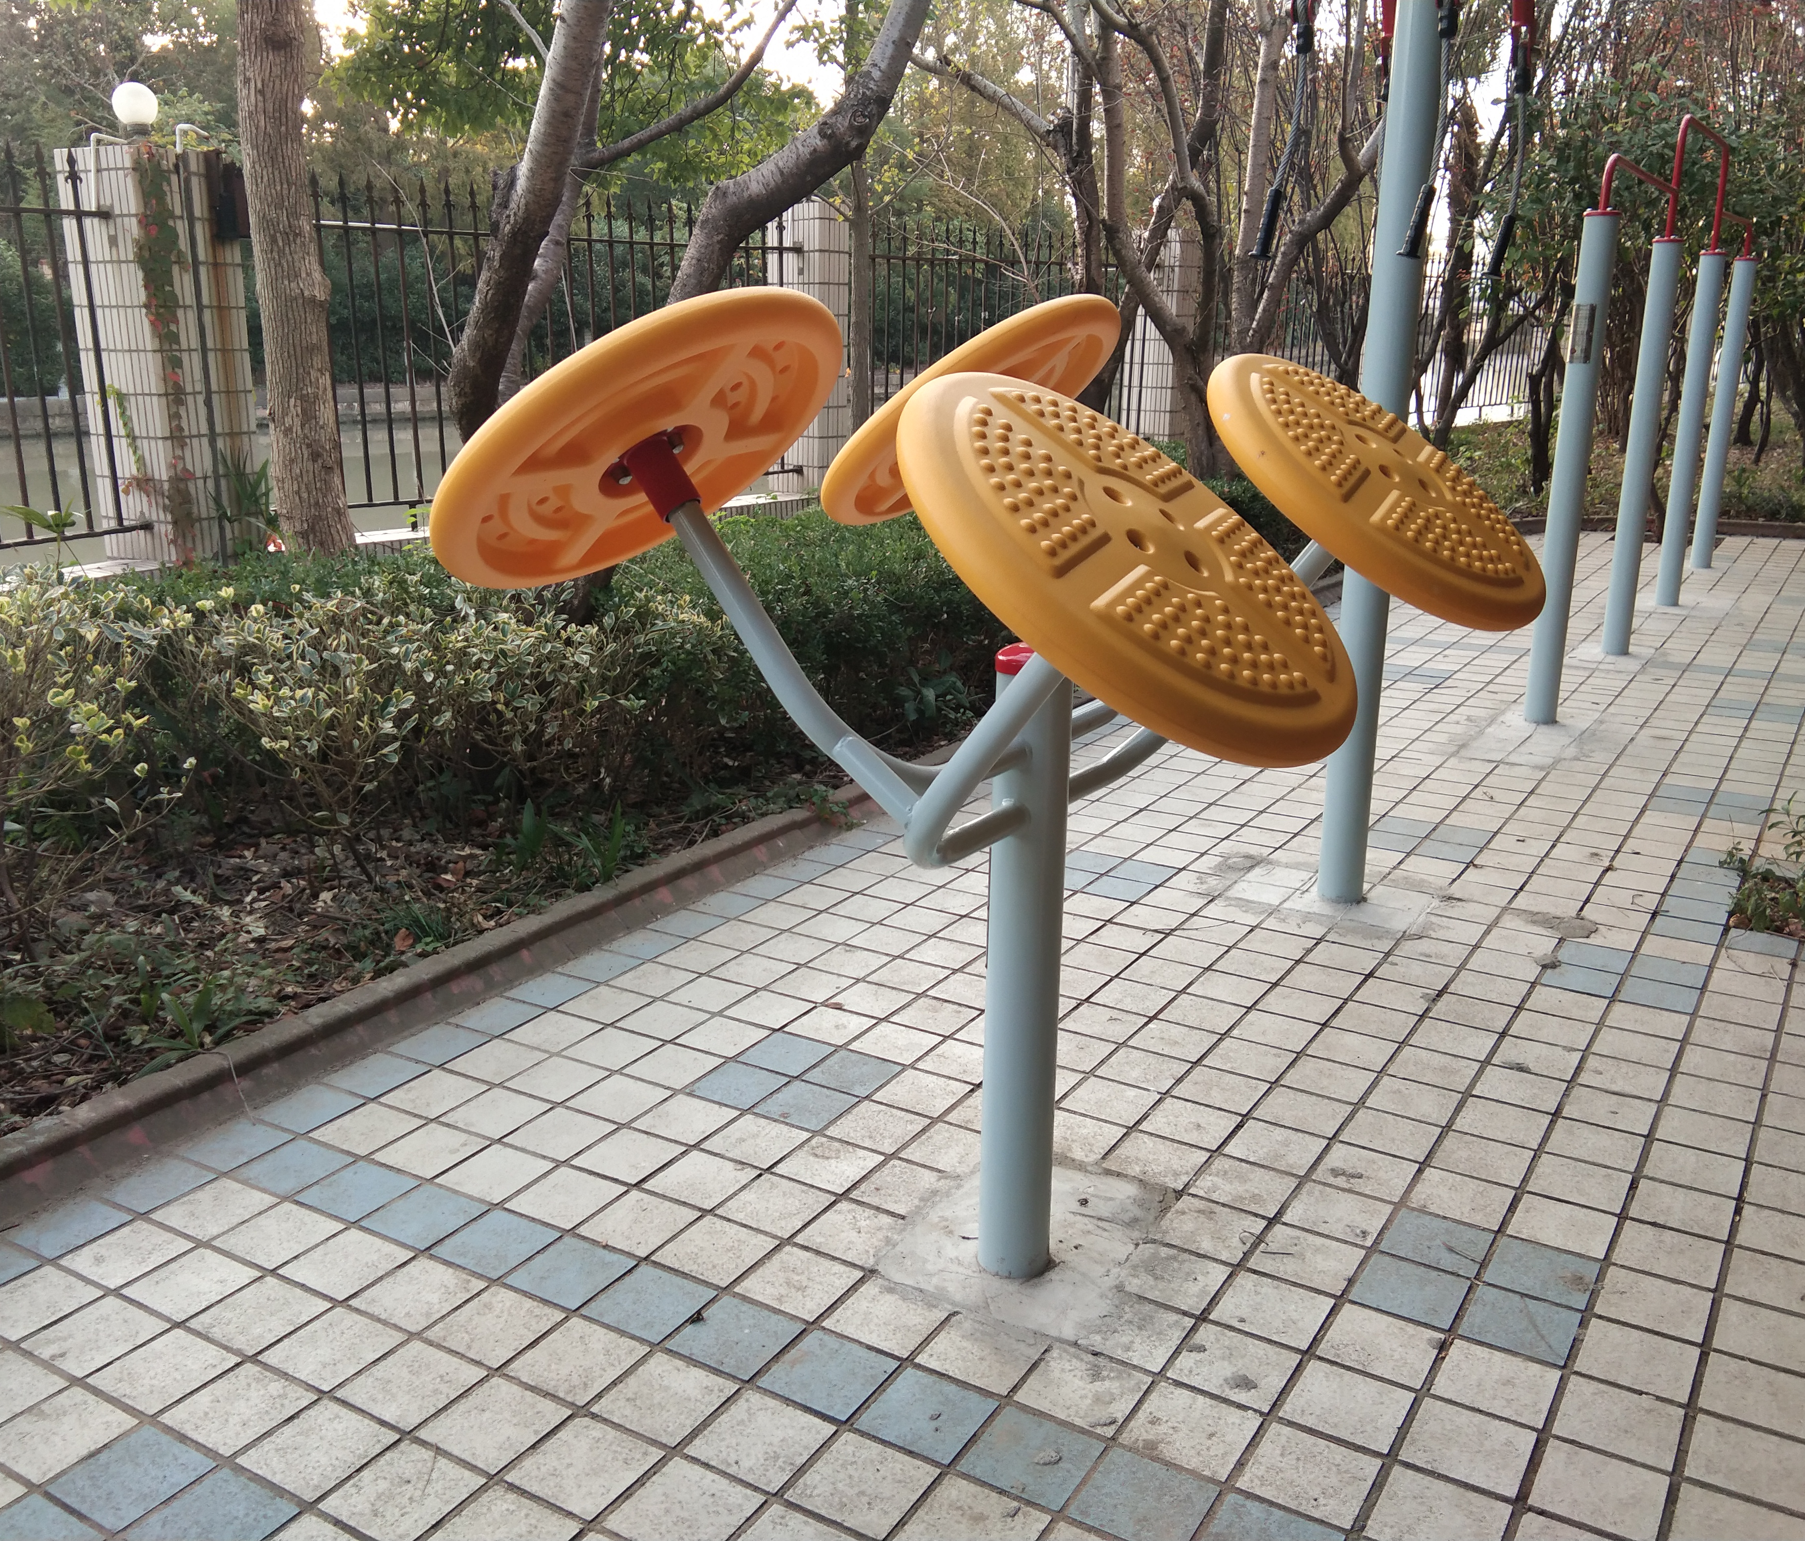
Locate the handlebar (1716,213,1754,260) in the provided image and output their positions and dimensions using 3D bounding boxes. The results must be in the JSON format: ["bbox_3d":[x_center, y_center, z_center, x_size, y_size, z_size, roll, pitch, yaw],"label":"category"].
[{"bbox_3d":[4.210,-2.720,9.349,0.060,0.230,1.550,9,18,28],"label":"handlebar"}]

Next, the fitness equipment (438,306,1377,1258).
[{"bbox_3d":[0.190,0.068,2.690,1.260,1.430,1.520,9,18,28],"label":"fitness equipment"}]

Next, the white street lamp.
[{"bbox_3d":[-4.003,-3.455,9.600,0.250,0.290,0.250,-5,16,-17],"label":"white street lamp"}]

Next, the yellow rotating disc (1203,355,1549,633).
[{"bbox_3d":[0.711,-0.423,2.758,0.600,0.080,0.600,43,32,13],"label":"yellow rotating disc"}]

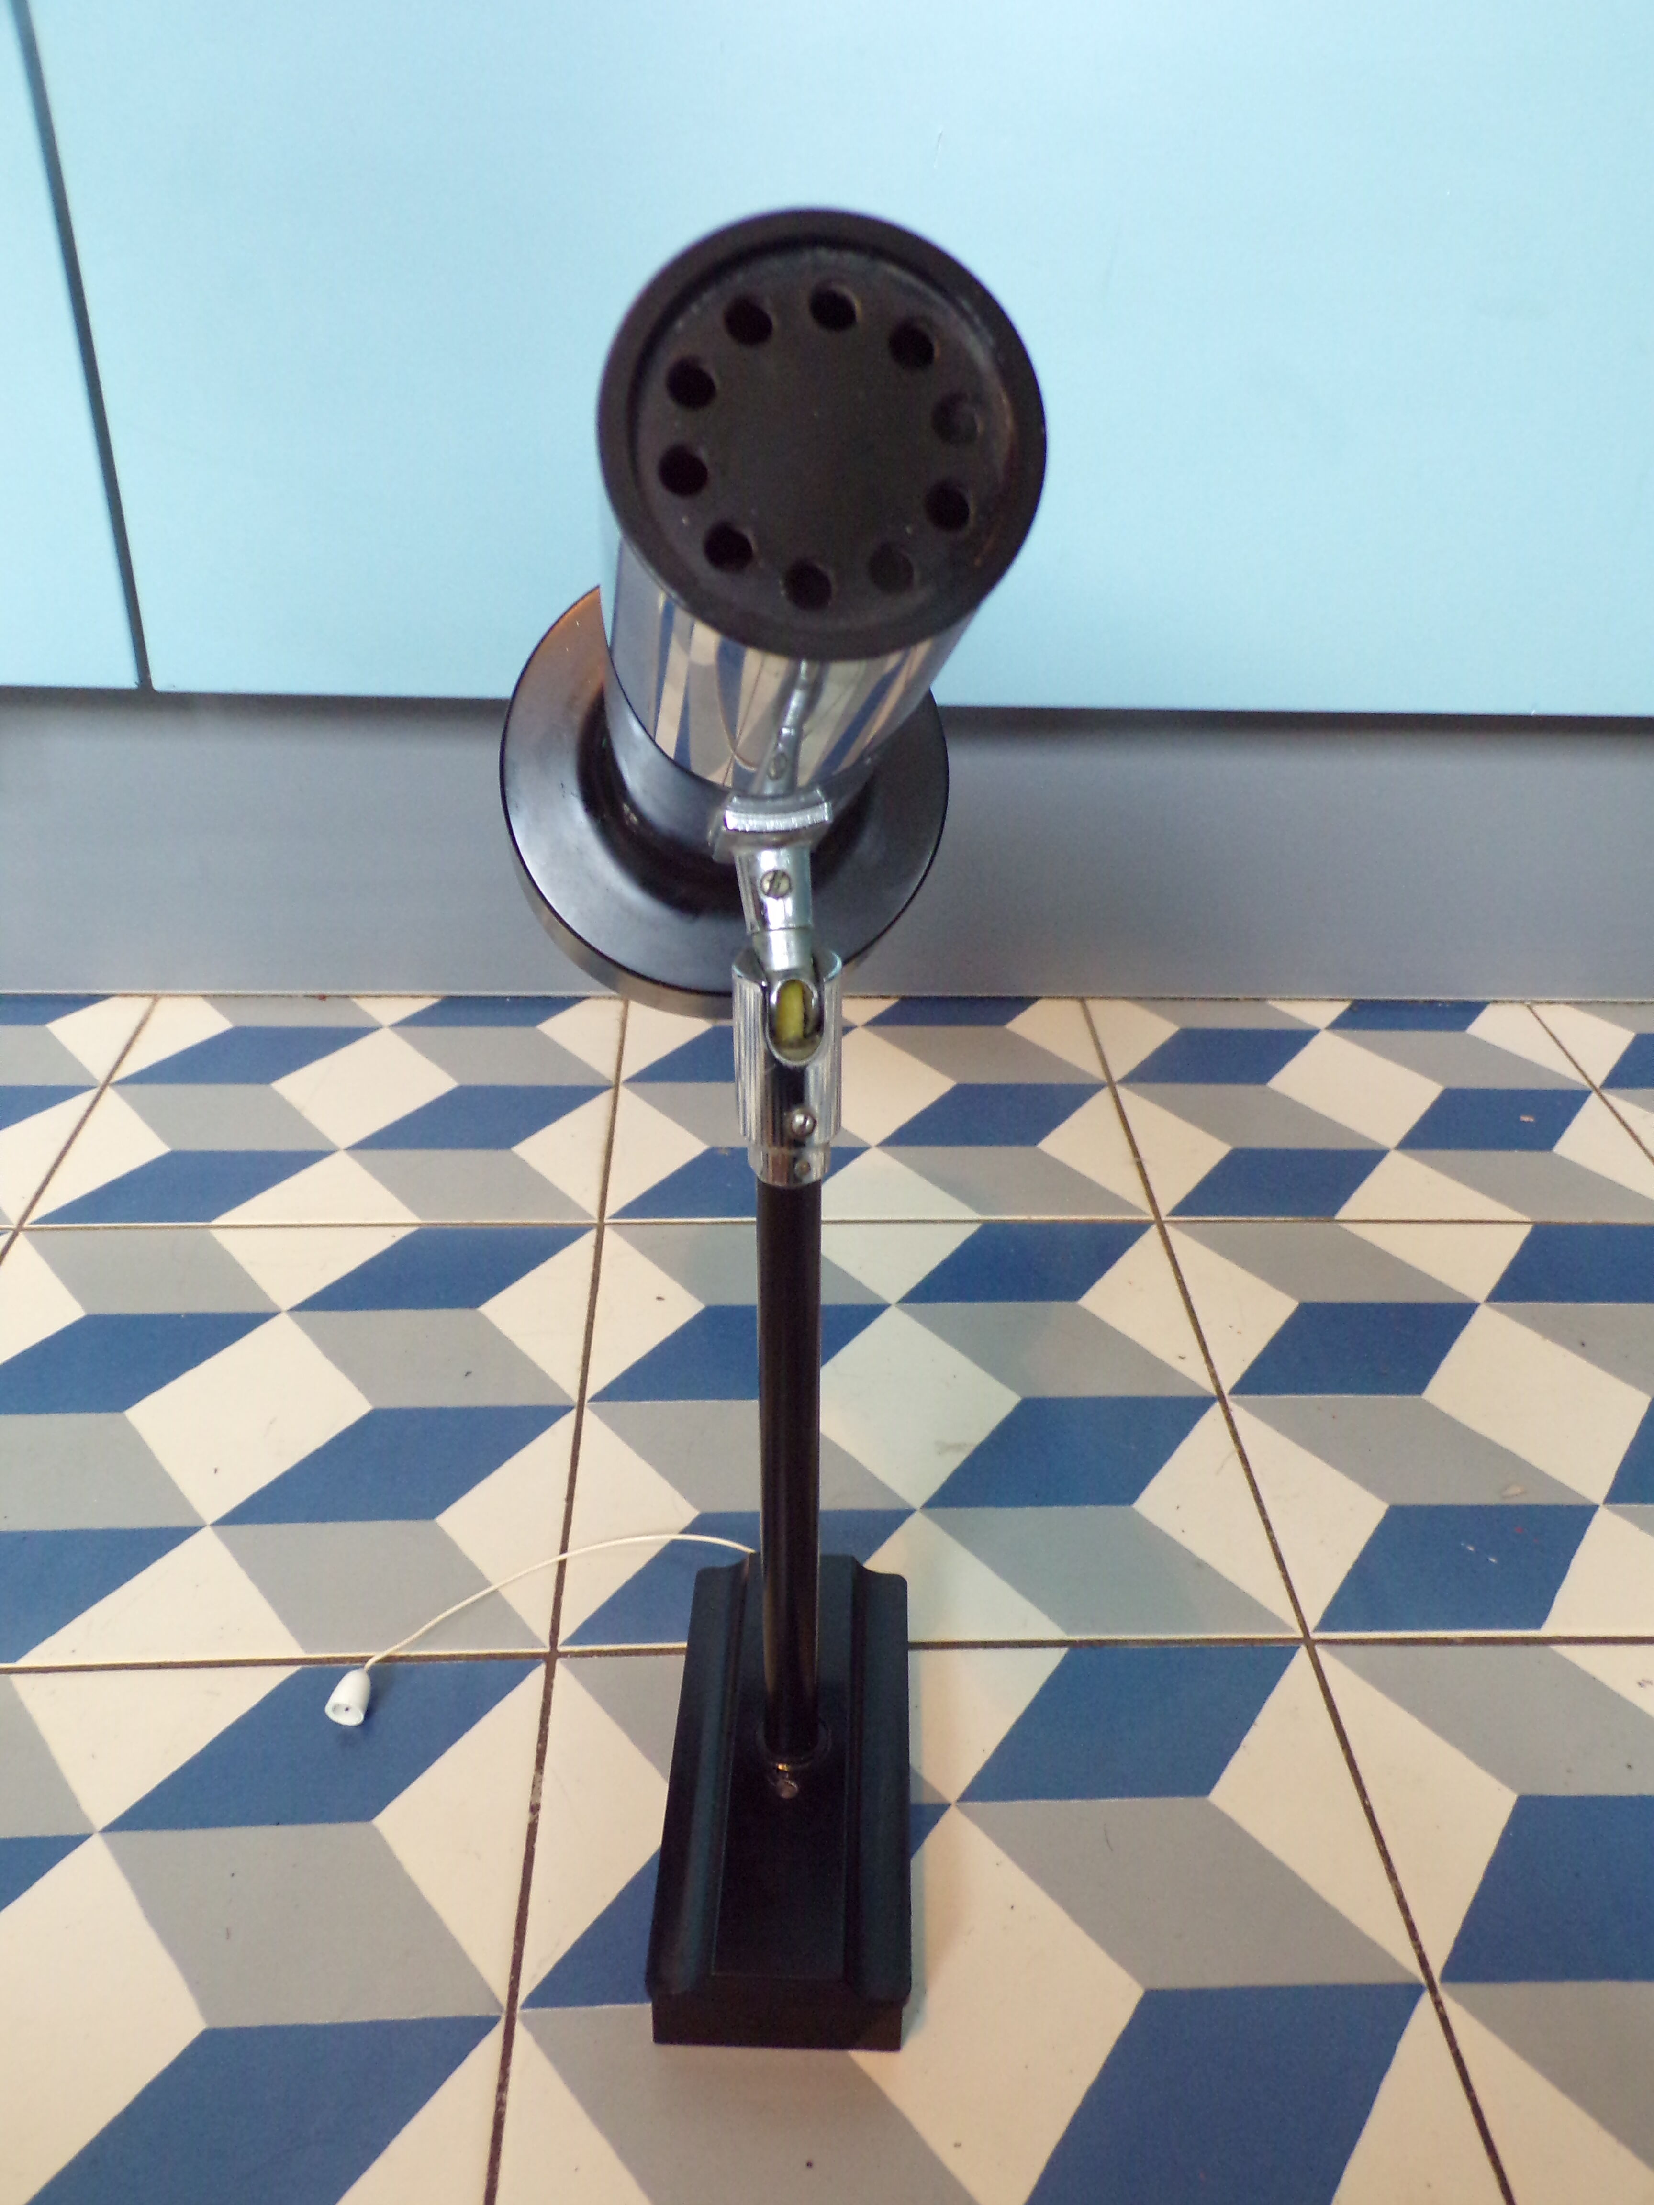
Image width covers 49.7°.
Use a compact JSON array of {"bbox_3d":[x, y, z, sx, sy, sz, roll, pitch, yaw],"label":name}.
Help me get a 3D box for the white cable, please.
[{"bbox_3d":[-0.074,0.132,0.466,0.118,0.018,0.034,-13,33,-23],"label":"white cable"}]

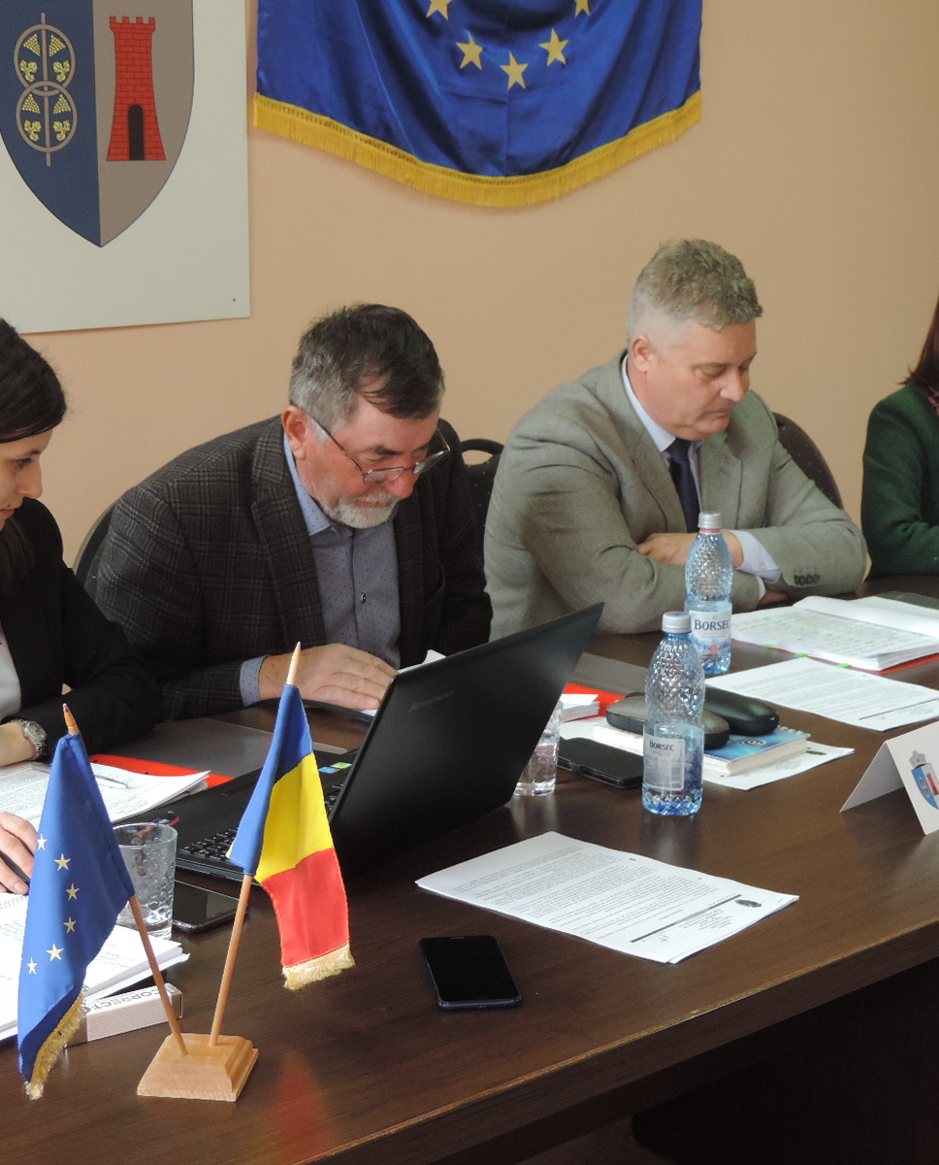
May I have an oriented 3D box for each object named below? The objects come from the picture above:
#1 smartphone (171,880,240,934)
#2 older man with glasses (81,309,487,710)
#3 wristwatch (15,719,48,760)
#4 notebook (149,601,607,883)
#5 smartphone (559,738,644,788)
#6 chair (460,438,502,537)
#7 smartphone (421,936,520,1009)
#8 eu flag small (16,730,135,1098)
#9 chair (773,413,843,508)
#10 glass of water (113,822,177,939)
[{"bbox_3d":[-0.284,0.302,1.991,0.149,0.008,0.075,9,15,36],"label":"smartphone"},{"bbox_3d":[-0.264,0.245,2.829,0.560,1.240,0.660,-10,16,-40],"label":"older man with glasses"},{"bbox_3d":[-0.499,0.178,2.355,0.050,0.056,0.034,-39,-6,25],"label":"wristwatch"},{"bbox_3d":[-0.117,0.145,2.145,0.375,0.240,0.355,8,14,35],"label":"notebook"},{"bbox_3d":[0.152,0.207,2.429,0.077,0.011,0.156,-10,16,-39],"label":"smartphone"},{"bbox_3d":[0.169,0.260,3.490,0.480,0.940,0.580,-10,16,-40],"label":"chair"},{"bbox_3d":[0.000,0.334,1.802,0.069,0.009,0.147,-2,12,-8],"label":"smartphone"},{"bbox_3d":[-0.281,0.234,1.506,0.095,0.258,0.048,-11,16,-42],"label":"eu flag small"},{"bbox_3d":[0.721,0.176,3.902,0.450,0.930,0.580,-10,16,-40],"label":"chair"},{"bbox_3d":[-0.297,0.271,1.897,0.068,0.092,0.068,0,12,0],"label":"glass of water"}]

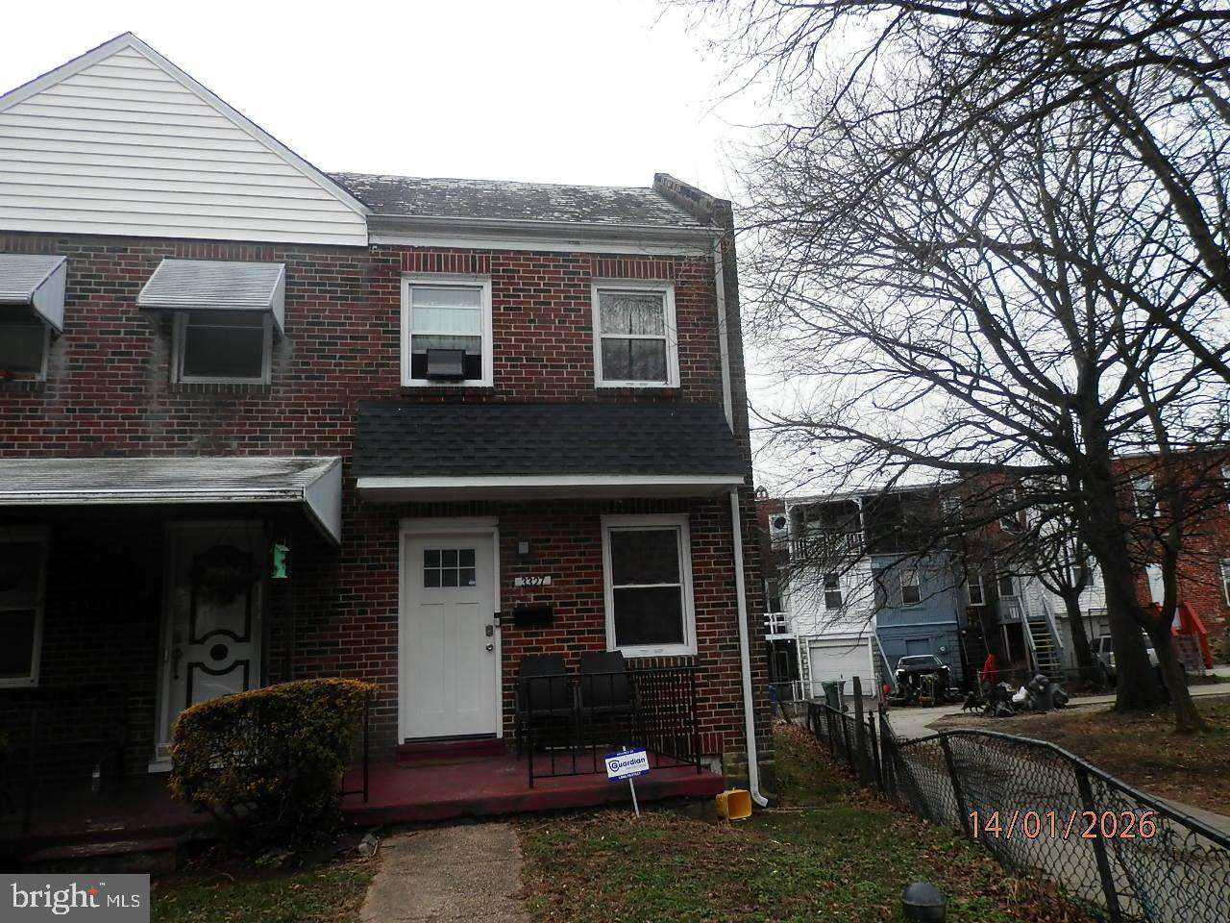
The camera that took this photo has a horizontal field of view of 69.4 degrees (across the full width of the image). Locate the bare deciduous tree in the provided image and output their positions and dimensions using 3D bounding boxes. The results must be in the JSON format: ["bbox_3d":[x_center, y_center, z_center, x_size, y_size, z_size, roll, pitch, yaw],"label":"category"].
[{"bbox_3d":[7.181,-1.462,17.000,9.500,12.400,8.500,0,-11,-11],"label":"bare deciduous tree"}]

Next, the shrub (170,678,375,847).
[{"bbox_3d":[-2.283,2.031,6.008,1.220,1.100,0.900,0,-11,-11],"label":"shrub"}]

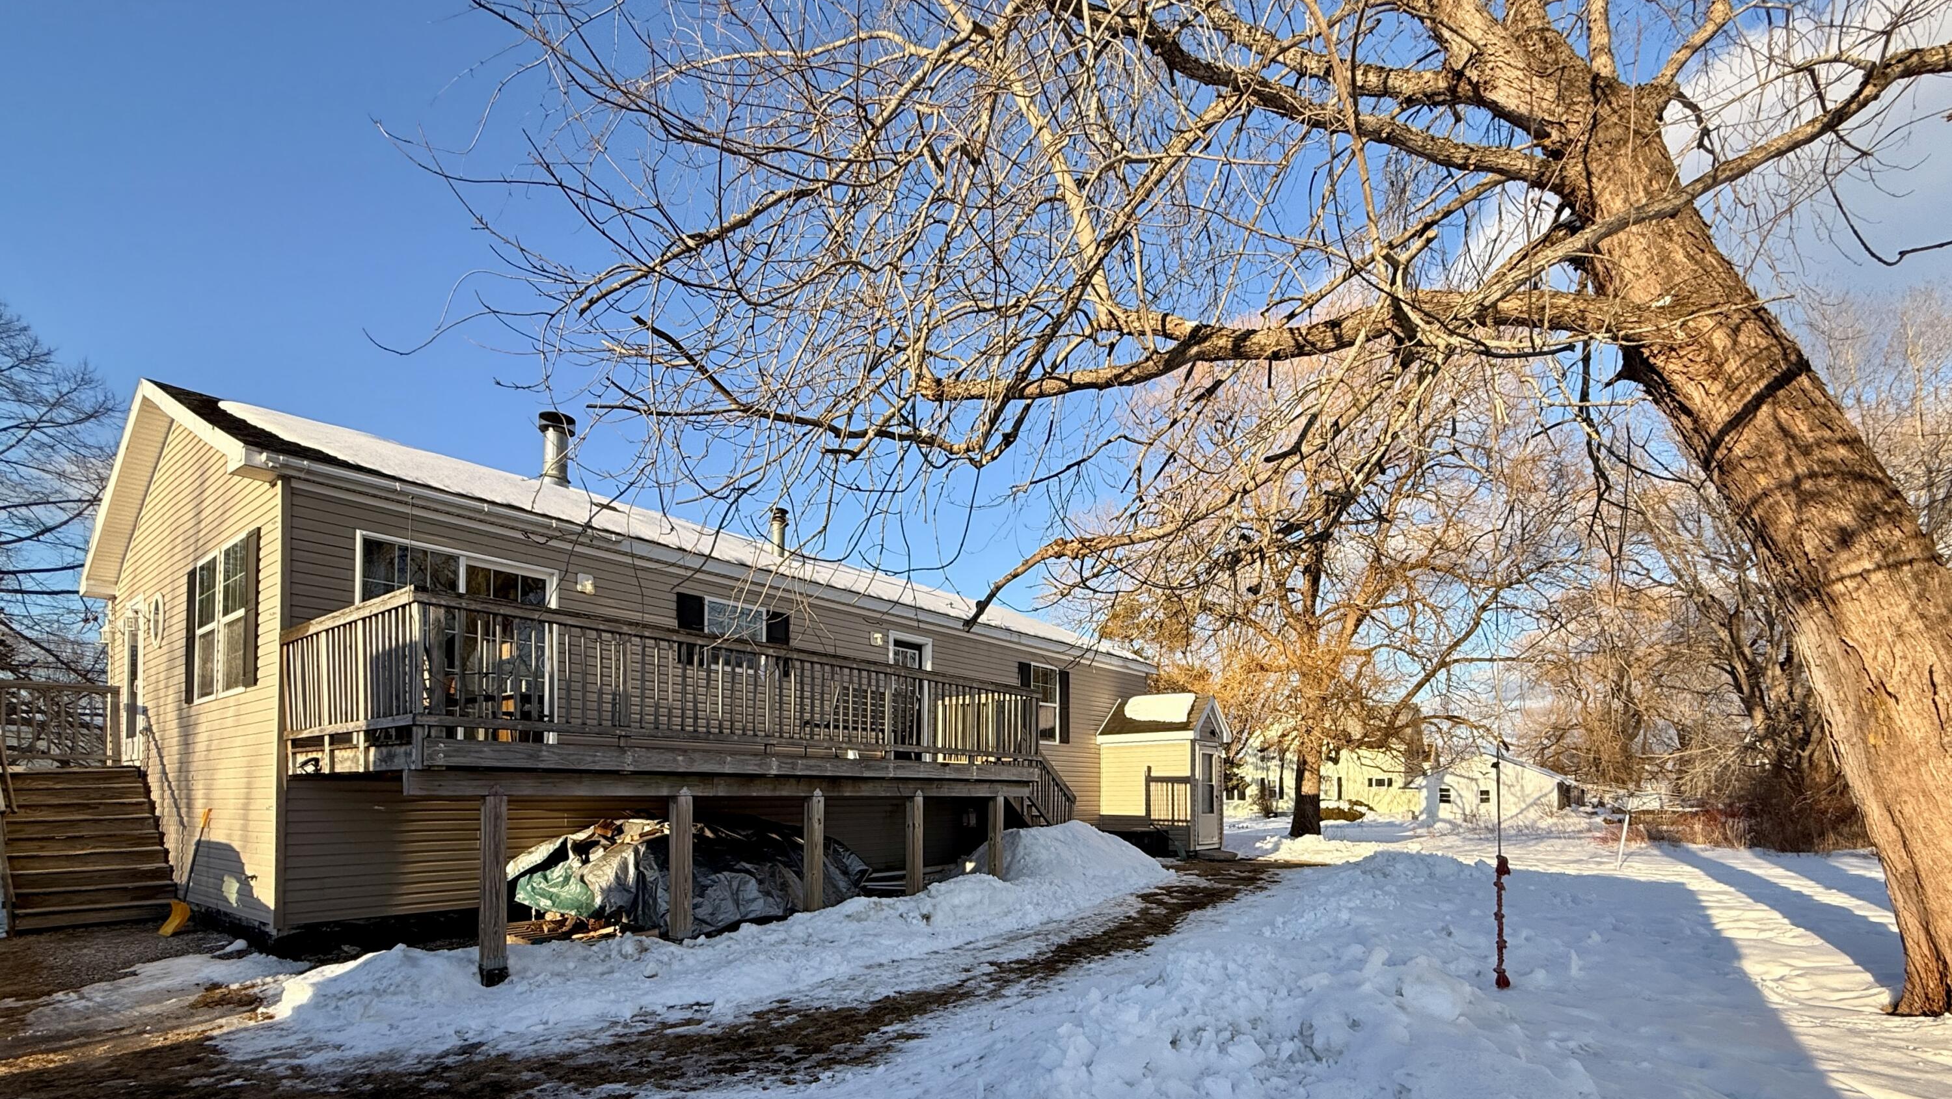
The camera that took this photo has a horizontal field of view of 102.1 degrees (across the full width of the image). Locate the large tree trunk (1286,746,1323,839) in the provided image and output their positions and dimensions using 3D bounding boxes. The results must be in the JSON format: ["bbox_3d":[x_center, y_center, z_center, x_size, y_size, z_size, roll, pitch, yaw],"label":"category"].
[{"bbox_3d":[10.560,7.790,25.300,1.000,2.950,1.000,0,-14,0],"label":"large tree trunk"}]

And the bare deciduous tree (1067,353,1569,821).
[{"bbox_3d":[11.107,1.820,26.814,15.500,15.000,14.500,0,-14,0],"label":"bare deciduous tree"}]

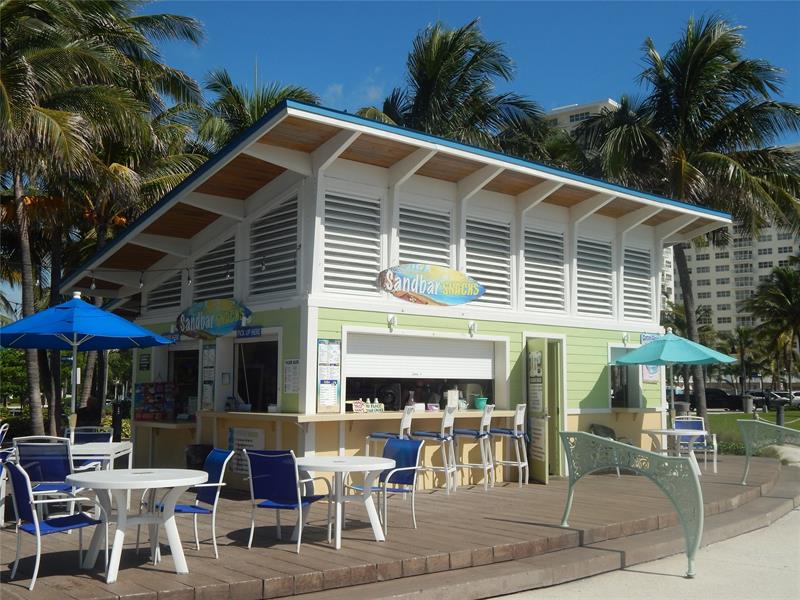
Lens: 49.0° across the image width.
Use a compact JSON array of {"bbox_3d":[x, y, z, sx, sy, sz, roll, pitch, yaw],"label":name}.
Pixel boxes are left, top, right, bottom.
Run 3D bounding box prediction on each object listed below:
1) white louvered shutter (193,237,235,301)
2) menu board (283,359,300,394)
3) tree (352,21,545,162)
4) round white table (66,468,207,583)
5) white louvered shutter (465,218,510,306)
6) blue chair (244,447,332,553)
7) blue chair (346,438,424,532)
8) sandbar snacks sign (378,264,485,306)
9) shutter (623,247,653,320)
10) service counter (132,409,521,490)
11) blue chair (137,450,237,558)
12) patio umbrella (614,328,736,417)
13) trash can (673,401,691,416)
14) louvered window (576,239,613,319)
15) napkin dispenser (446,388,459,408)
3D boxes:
[{"bbox_3d":[-2.763,-0.454,13.072,0.072,0.908,1.244,5,-7,-40],"label":"white louvered shutter"},{"bbox_3d":[-1.386,0.983,11.275,0.017,0.427,0.302,5,-7,-40],"label":"menu board"},{"bbox_3d":[1.675,-2.504,28.340,6.342,13.648,6.342,5,-7,-40],"label":"tree"},{"bbox_3d":[-2.021,1.717,6.736,1.046,0.722,1.046,0,-6,0],"label":"round white table"},{"bbox_3d":[1.347,-0.558,13.377,0.990,1.260,0.100,5,-8,-41],"label":"white louvered shutter"},{"bbox_3d":[-1.000,1.756,7.777,0.560,0.861,0.740,-2,-6,20],"label":"blue chair"},{"bbox_3d":[-0.141,1.875,8.936,0.580,0.880,0.680,-5,-7,40],"label":"blue chair"},{"bbox_3d":[0.515,-0.205,12.473,2.050,0.580,0.080,5,-8,-41],"label":"sandbar snacks sign"},{"bbox_3d":[4.318,-0.266,15.936,0.910,1.240,0.100,5,-8,-41],"label":"shutter"},{"bbox_3d":[-1.238,2.232,13.533,4.170,1.070,4.500,5,-8,-41],"label":"service counter"},{"bbox_3d":[-1.785,1.710,7.374,0.685,0.861,0.560,4,-6,-31],"label":"blue chair"},{"bbox_3d":[4.471,1.663,14.409,2.050,2.440,2.050,0,-6,0],"label":"patio umbrella"},{"bbox_3d":[12.089,4.810,37.716,0.750,1.000,0.750,0,-6,0],"label":"trash can"},{"bbox_3d":[3.351,-0.359,15.103,0.990,1.230,0.100,5,-8,-41],"label":"louvered window"},{"bbox_3d":[0.763,1.446,12.522,0.122,0.287,0.122,5,-7,-40],"label":"napkin dispenser"}]

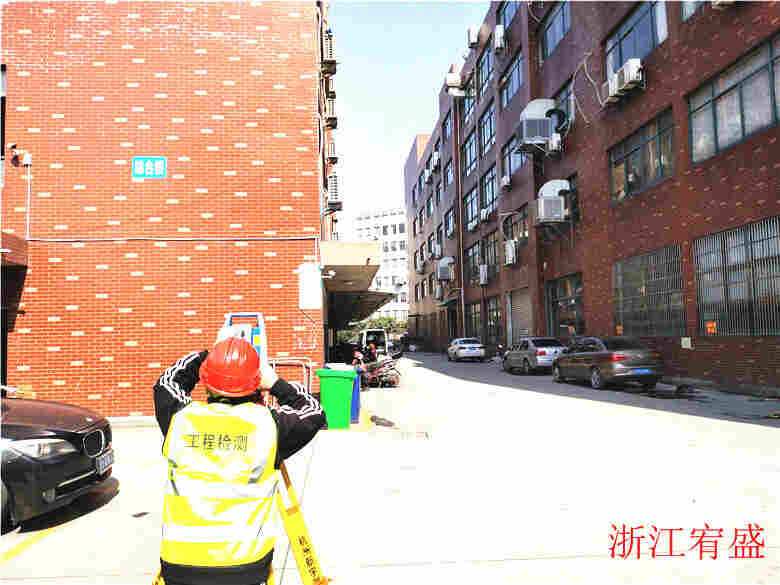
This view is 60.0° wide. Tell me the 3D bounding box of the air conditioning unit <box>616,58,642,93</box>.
[{"bbox_3d":[7.969,-7.217,22.528,0.350,0.680,0.880,-1,-4,-4],"label":"air conditioning unit"}]

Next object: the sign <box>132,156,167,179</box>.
[{"bbox_3d":[-4.558,-2.369,12.812,0.640,0.405,0.030,-1,-4,-4],"label":"sign"}]

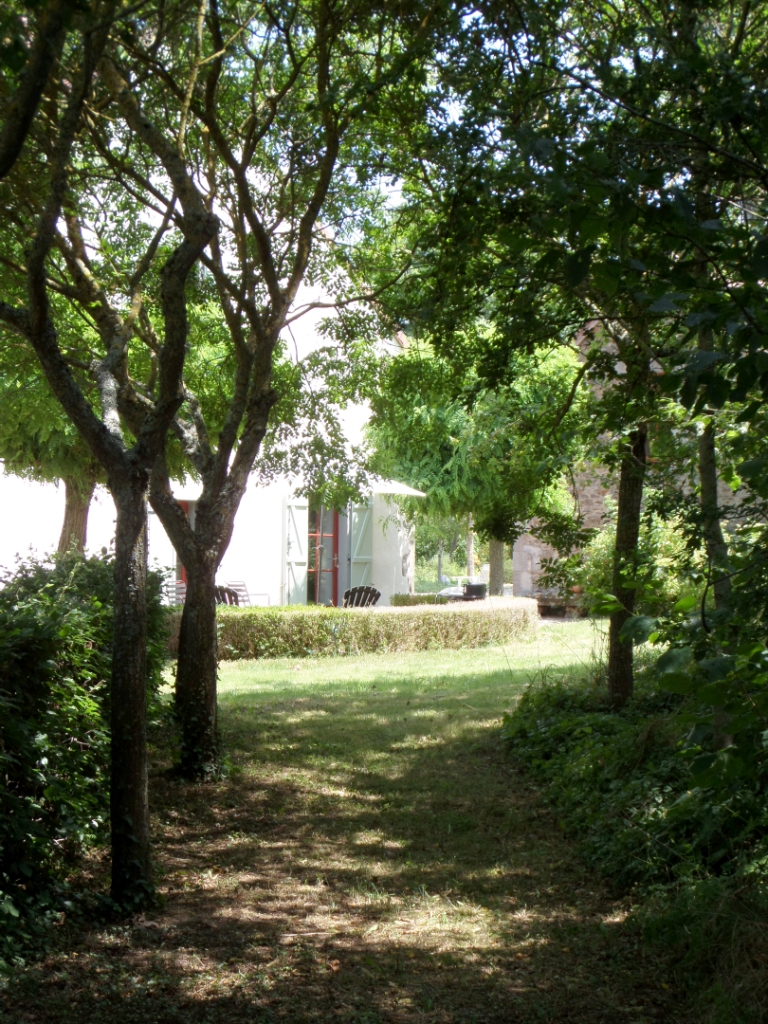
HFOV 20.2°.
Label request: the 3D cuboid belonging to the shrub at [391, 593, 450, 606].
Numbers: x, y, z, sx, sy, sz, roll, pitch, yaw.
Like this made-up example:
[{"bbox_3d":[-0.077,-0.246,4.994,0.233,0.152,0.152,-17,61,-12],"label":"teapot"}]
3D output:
[{"bbox_3d":[0.660,1.780,38.200,1.200,0.700,0.750,1,-1,0],"label":"shrub"}]

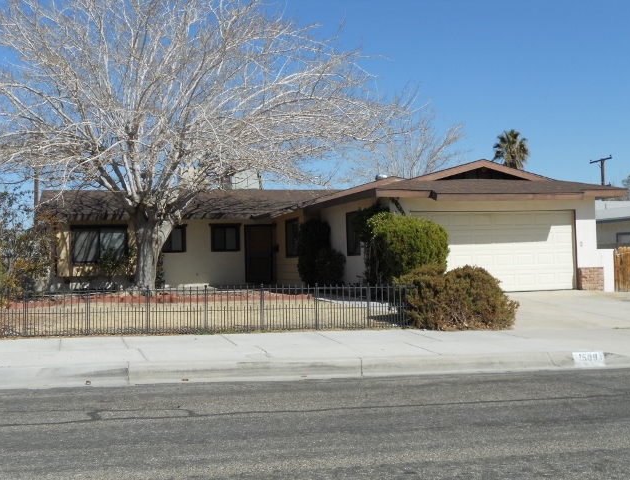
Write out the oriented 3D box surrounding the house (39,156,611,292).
[{"bbox_3d":[-1.217,-0.224,28.120,15.300,3.700,15.800,-1,-1,-17],"label":"house"}]

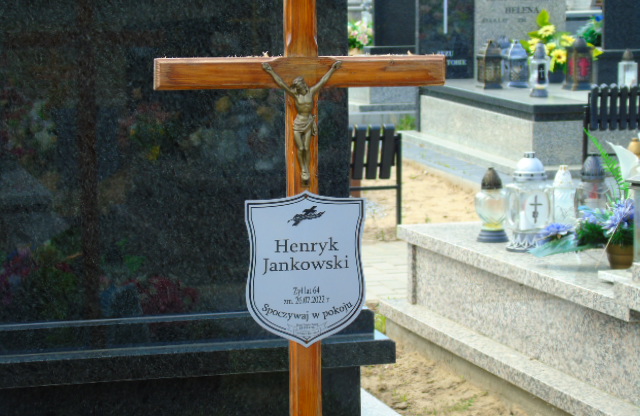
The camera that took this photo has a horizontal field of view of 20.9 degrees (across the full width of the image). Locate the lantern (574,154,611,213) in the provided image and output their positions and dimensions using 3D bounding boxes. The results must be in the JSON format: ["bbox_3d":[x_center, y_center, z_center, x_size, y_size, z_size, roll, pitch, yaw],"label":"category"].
[{"bbox_3d":[0.932,-0.041,5.933,0.122,0.282,0.122,-1,7,-8],"label":"lantern"}]

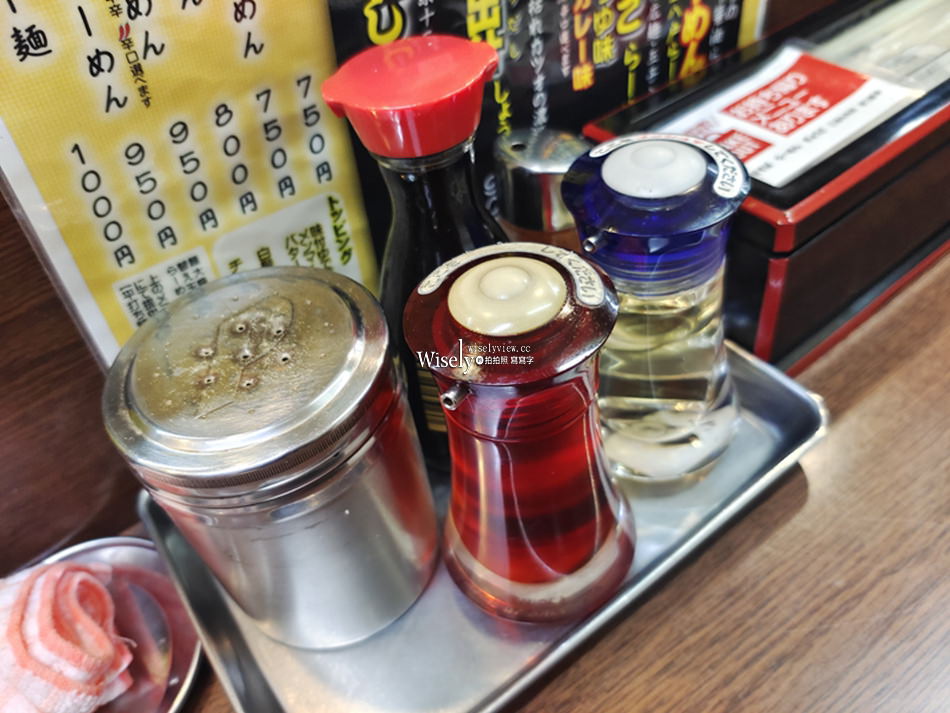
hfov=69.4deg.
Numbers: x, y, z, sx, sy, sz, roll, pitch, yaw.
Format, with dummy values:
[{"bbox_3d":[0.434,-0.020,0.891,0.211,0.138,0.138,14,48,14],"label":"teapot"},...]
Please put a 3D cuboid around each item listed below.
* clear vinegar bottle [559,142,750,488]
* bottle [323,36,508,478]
[{"bbox_3d":[0.055,-0.017,0.216,0.065,0.110,0.065,-5,46,5],"label":"clear vinegar bottle"},{"bbox_3d":[-0.006,-0.025,0.221,0.065,0.136,0.065,-10,45,0],"label":"bottle"}]

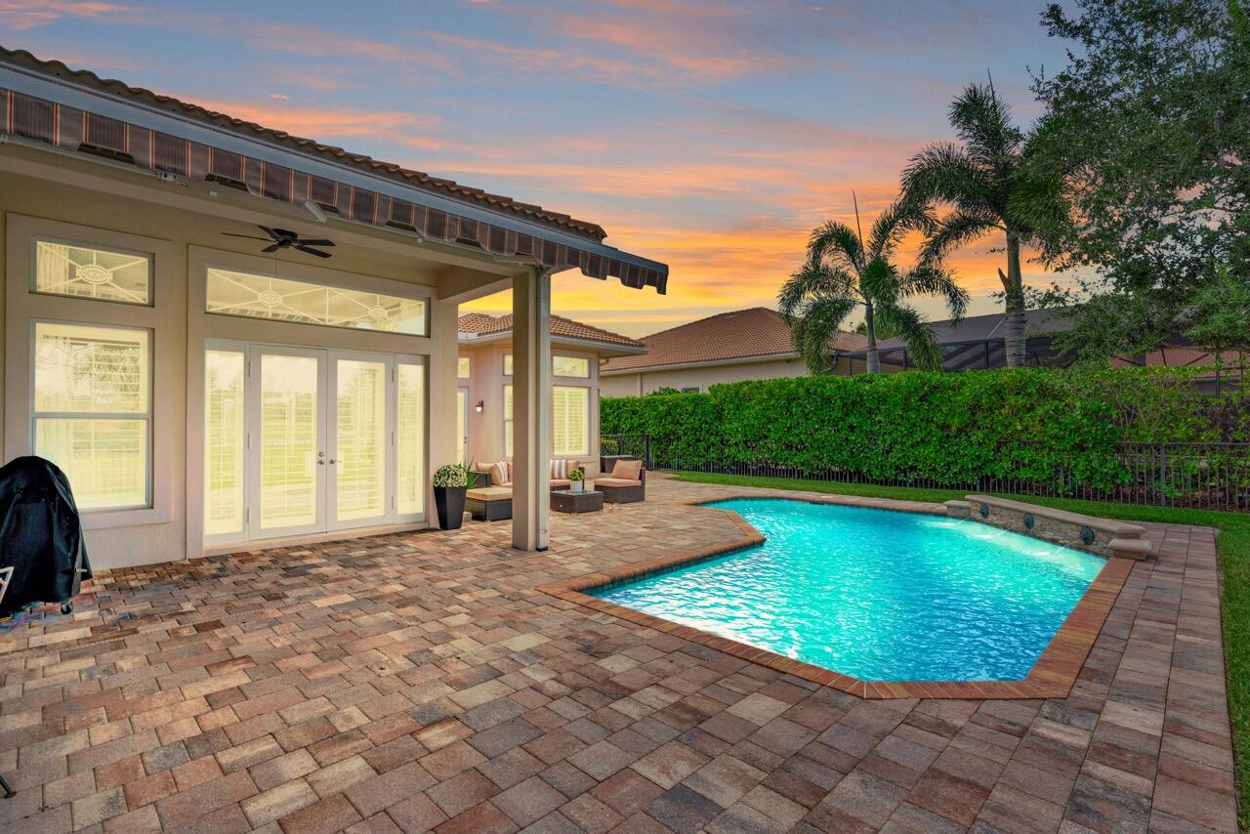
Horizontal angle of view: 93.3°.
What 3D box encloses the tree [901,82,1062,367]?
[{"bbox_3d":[9.133,-3.312,14.726,4.300,10.028,4.300,0,-1,44],"label":"tree"}]

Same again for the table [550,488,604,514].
[{"bbox_3d":[-0.870,1.511,10.619,0.681,0.305,0.681,0,-1,44],"label":"table"}]

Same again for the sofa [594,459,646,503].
[{"bbox_3d":[-0.096,1.275,11.951,0.731,0.800,0.711,0,-1,44],"label":"sofa"}]

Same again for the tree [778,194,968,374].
[{"bbox_3d":[6.908,-2.251,16.618,4.800,7.934,4.800,0,-1,44],"label":"tree"}]

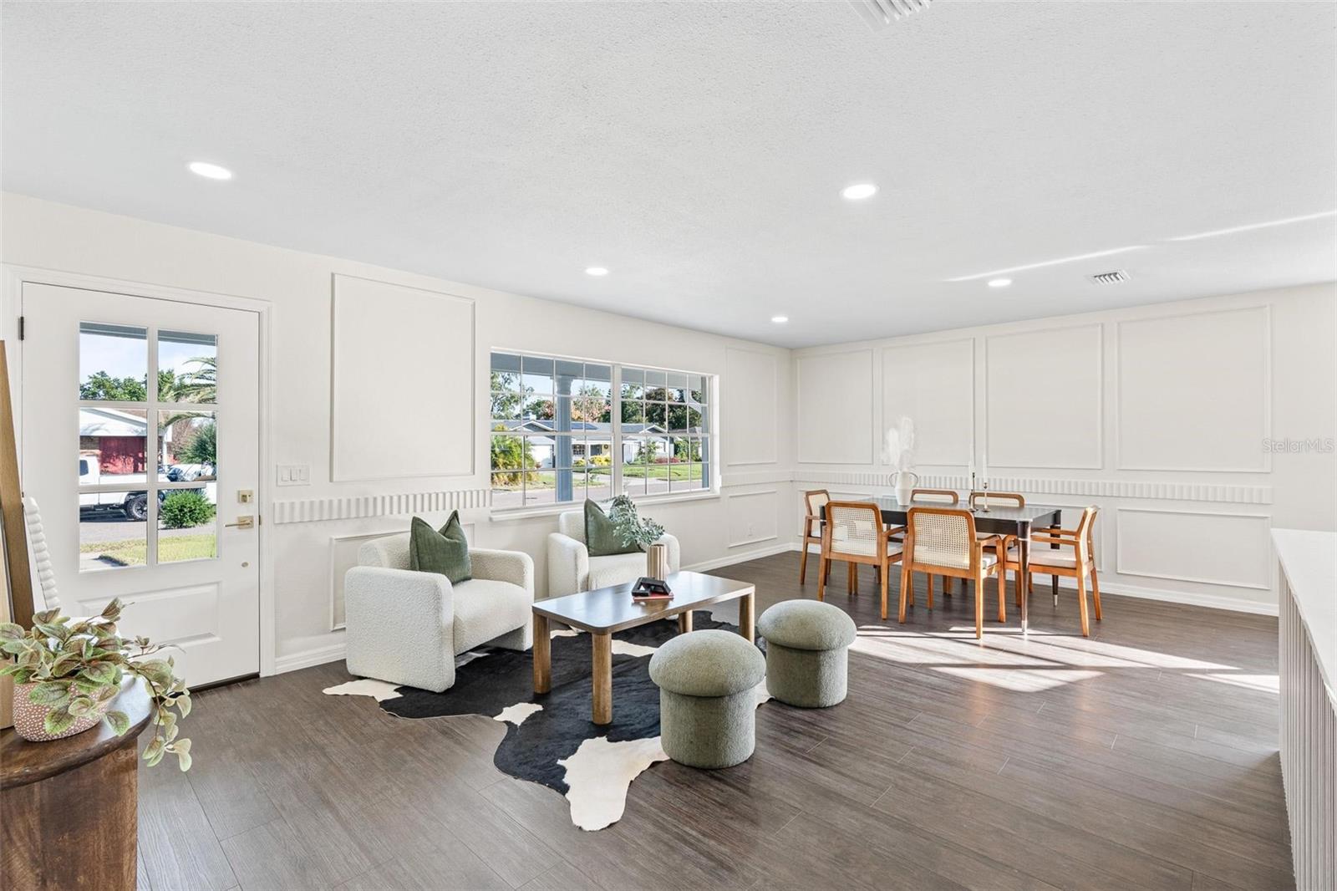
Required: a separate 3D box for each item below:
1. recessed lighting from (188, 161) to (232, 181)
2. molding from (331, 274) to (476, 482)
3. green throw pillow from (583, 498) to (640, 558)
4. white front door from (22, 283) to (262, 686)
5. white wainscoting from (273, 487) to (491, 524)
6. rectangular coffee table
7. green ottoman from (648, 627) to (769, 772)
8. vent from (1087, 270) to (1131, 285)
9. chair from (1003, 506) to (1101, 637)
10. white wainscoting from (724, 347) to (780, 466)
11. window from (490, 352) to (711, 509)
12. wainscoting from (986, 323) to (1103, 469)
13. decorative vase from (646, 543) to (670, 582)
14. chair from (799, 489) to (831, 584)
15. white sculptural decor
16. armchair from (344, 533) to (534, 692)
[{"bbox_3d":[-1.922,-1.142,2.499,0.160,0.025,0.160,0,0,44],"label":"recessed lighting"},{"bbox_3d":[-1.703,-0.409,3.923,0.020,1.265,0.935,0,0,44],"label":"molding"},{"bbox_3d":[-0.414,0.637,4.739,0.470,0.460,0.160,0,-13,-21],"label":"green throw pillow"},{"bbox_3d":[-2.610,0.270,3.016,0.045,2.030,0.910,0,0,44],"label":"white front door"},{"bbox_3d":[-1.762,0.388,3.860,0.020,0.122,1.355,0,0,44],"label":"white wainscoting"},{"bbox_3d":[-0.100,1.081,3.389,0.620,0.440,1.200,0,0,44],"label":"rectangular coffee table"},{"bbox_3d":[0.171,1.064,2.594,0.510,0.480,0.510,0,0,0],"label":"green ottoman"},{"bbox_3d":[3.061,-1.155,4.128,0.200,0.020,0.310,0,0,44],"label":"vent"},{"bbox_3d":[2.833,0.869,4.406,0.570,0.850,0.570,0,0,44],"label":"chair"},{"bbox_3d":[0.962,-0.421,6.697,0.025,1.280,0.950,0,0,44],"label":"white wainscoting"},{"bbox_3d":[-0.441,-0.108,5.381,0.110,1.220,2.650,0,0,44],"label":"window"},{"bbox_3d":[3.440,-0.425,5.487,0.940,1.280,0.025,0,0,44],"label":"wainscoting"},{"bbox_3d":[-0.067,0.748,3.721,0.120,0.230,0.120,0,0,44],"label":"decorative vase"},{"bbox_3d":[1.622,0.867,5.549,0.570,0.855,0.570,0,0,44],"label":"chair"},{"bbox_3d":[2.021,0.137,5.178,0.290,0.790,0.200,0,0,10],"label":"white sculptural decor"},{"bbox_3d":[-1.370,0.928,3.618,0.760,0.755,0.760,0,0,25],"label":"armchair"}]

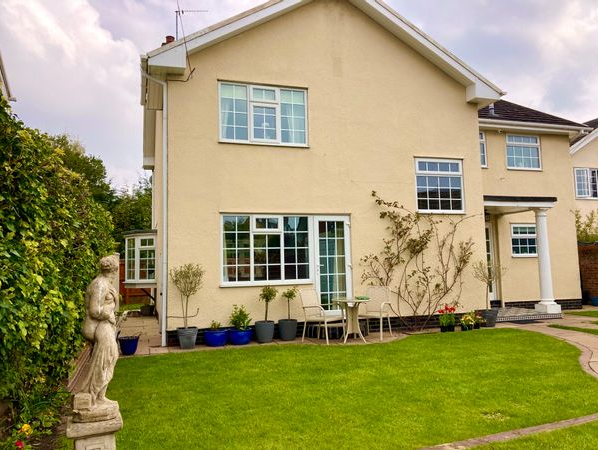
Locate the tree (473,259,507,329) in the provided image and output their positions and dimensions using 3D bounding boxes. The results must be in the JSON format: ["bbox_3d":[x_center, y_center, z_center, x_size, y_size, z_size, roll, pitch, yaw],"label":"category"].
[{"bbox_3d":[4.126,1.479,10.603,0.727,1.443,0.690,0,-6,-18],"label":"tree"}]

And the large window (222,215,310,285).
[{"bbox_3d":[-0.629,0.485,9.492,1.794,1.375,0.120,0,-6,-18],"label":"large window"}]

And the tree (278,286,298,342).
[{"bbox_3d":[-0.221,1.689,9.278,0.377,0.998,0.377,-1,-5,0],"label":"tree"}]

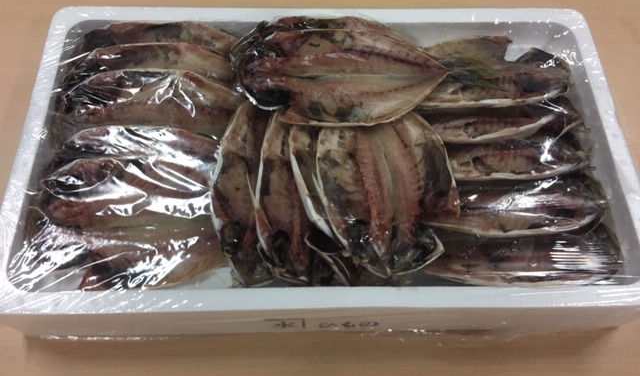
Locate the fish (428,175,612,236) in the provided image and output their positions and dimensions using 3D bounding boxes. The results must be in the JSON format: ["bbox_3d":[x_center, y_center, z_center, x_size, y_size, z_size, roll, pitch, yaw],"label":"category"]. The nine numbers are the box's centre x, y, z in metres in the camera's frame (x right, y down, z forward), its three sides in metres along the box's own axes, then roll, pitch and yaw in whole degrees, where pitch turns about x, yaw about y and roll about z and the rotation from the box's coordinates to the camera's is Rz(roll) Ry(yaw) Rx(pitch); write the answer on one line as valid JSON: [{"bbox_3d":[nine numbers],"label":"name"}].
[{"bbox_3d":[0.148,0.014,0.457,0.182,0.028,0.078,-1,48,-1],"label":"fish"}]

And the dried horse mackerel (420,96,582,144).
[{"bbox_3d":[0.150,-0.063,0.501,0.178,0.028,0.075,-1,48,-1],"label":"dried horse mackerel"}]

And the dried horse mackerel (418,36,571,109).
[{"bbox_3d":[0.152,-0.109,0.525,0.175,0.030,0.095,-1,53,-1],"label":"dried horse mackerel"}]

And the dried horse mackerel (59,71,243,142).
[{"bbox_3d":[-0.144,-0.071,0.494,0.195,0.030,0.092,-1,73,-1],"label":"dried horse mackerel"}]

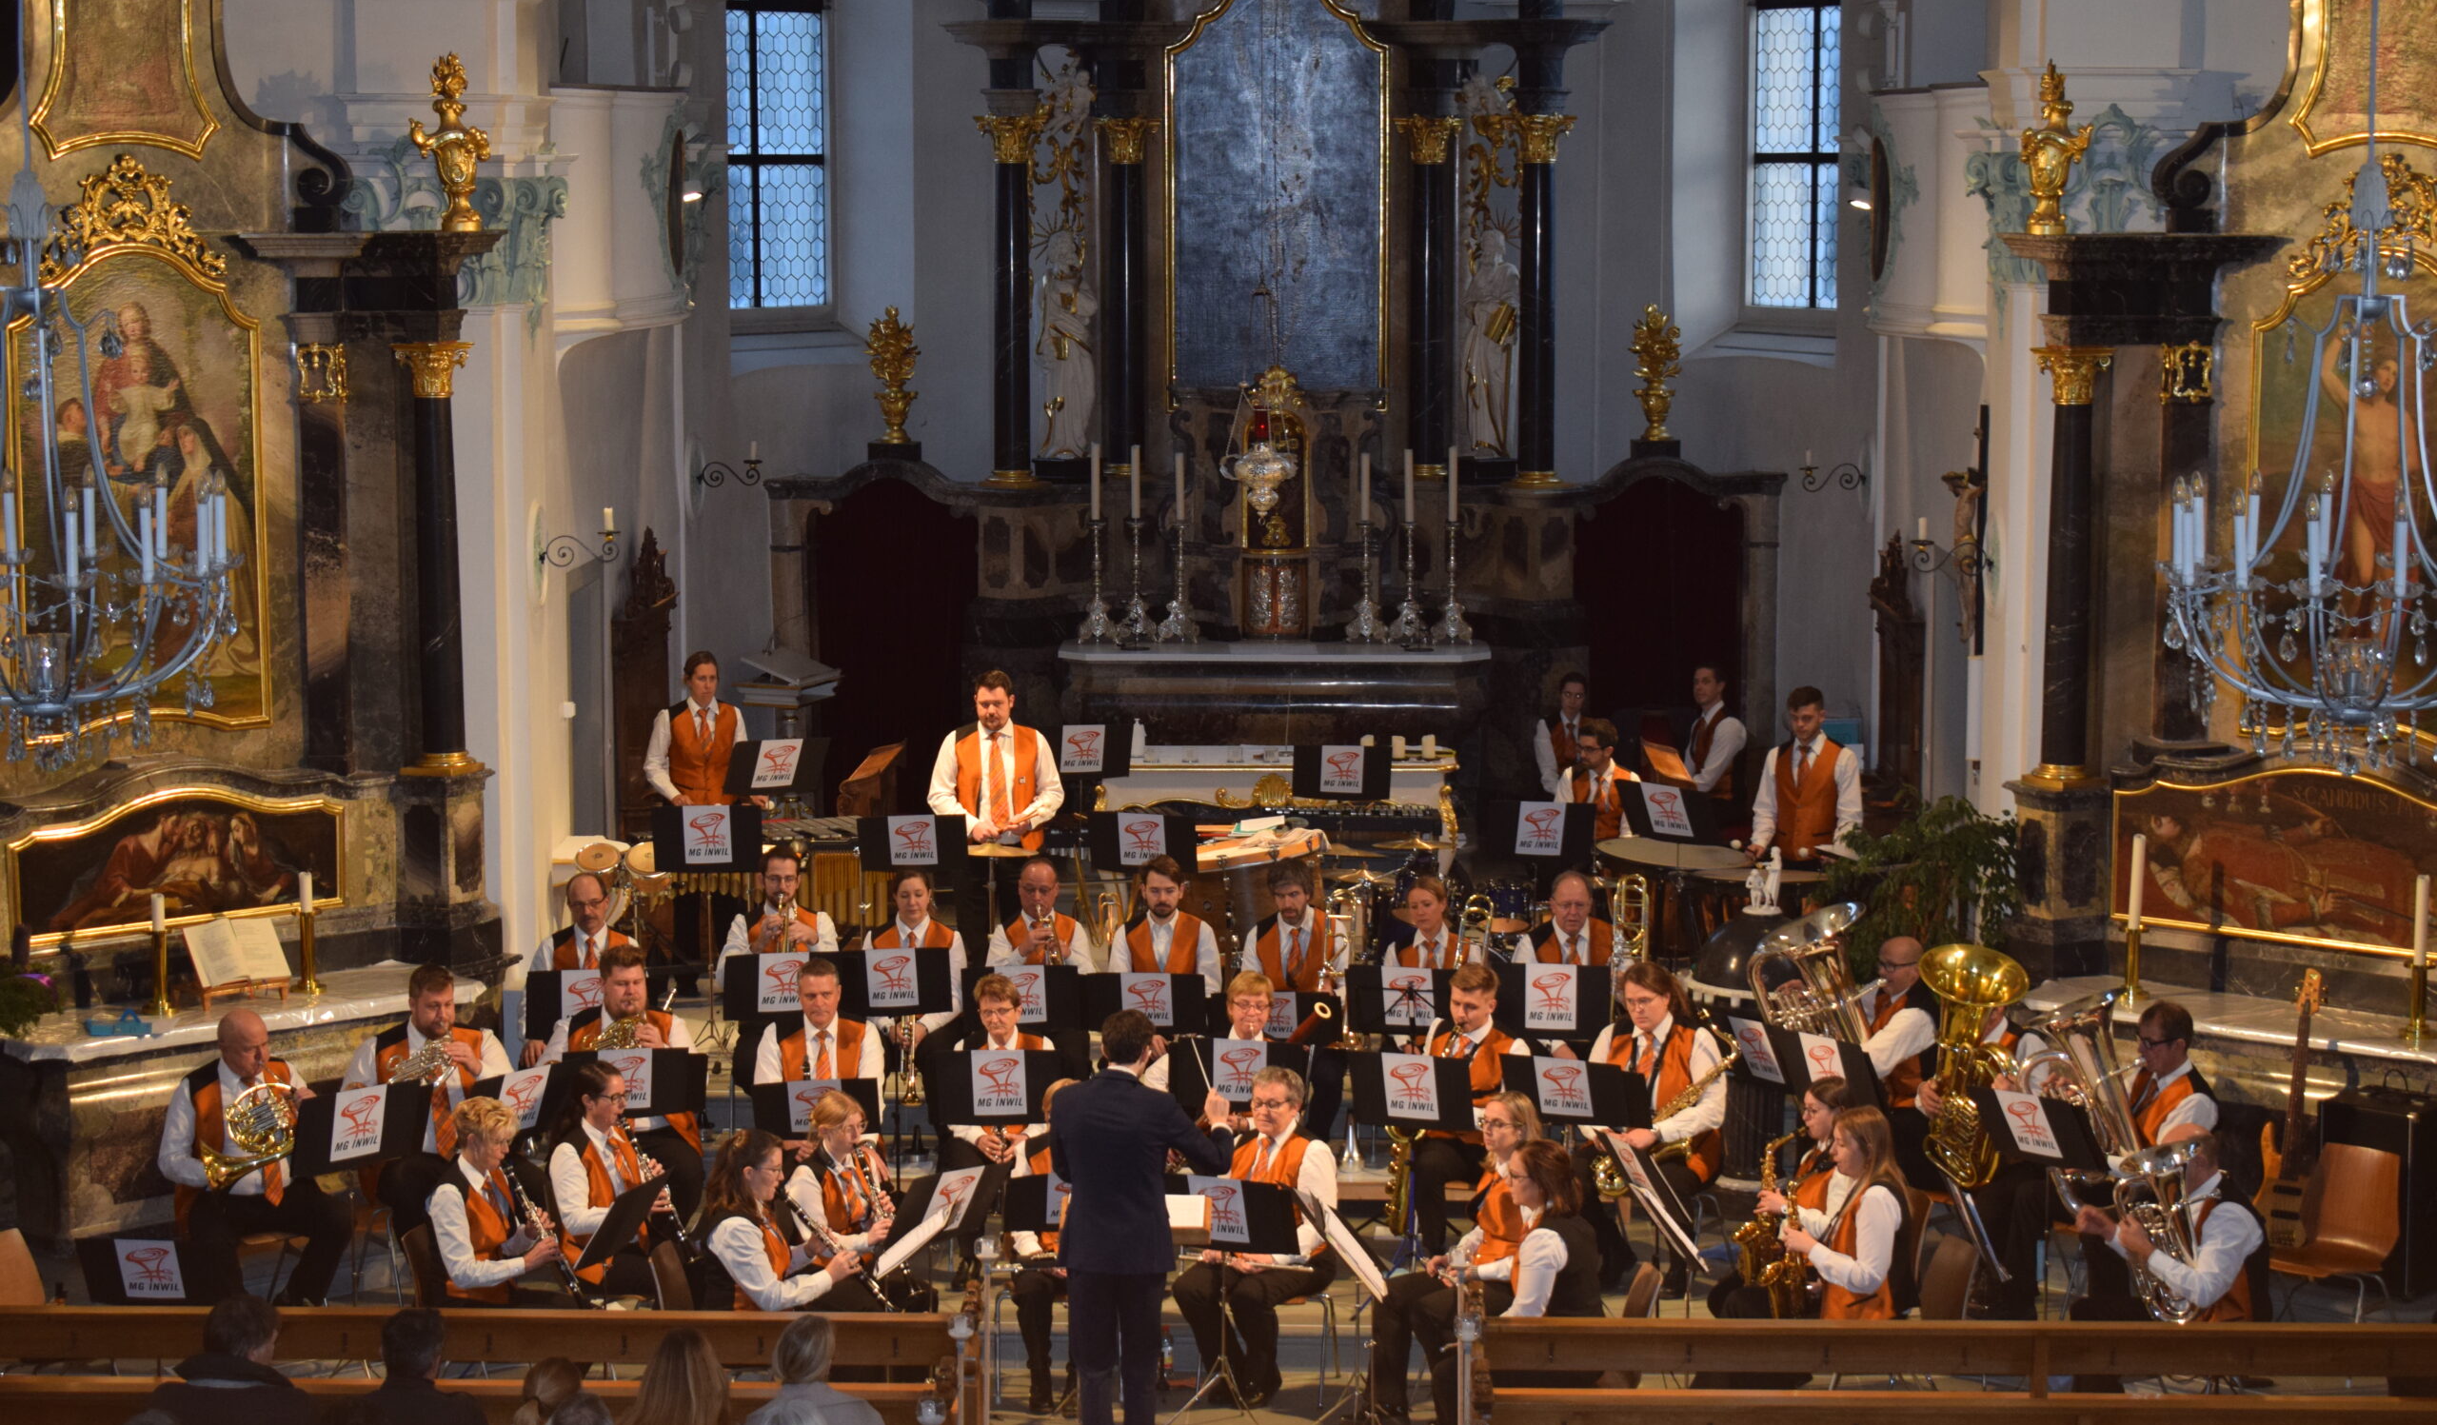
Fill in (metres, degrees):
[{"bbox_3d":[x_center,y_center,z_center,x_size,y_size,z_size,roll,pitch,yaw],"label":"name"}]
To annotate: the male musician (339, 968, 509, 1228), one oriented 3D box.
[{"bbox_3d":[-3.199,1.730,18.563,0.680,1.350,0.820,-3,8,-25],"label":"male musician"}]

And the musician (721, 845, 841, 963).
[{"bbox_3d":[-1.962,1.311,20.187,0.600,1.370,0.850,-1,7,-7],"label":"musician"}]

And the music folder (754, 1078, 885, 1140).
[{"bbox_3d":[-1.539,1.526,17.450,0.490,0.320,0.030,-2,42,-12],"label":"music folder"}]

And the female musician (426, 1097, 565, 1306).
[{"bbox_3d":[-2.481,2.013,16.380,0.720,1.225,0.460,4,9,30],"label":"female musician"}]

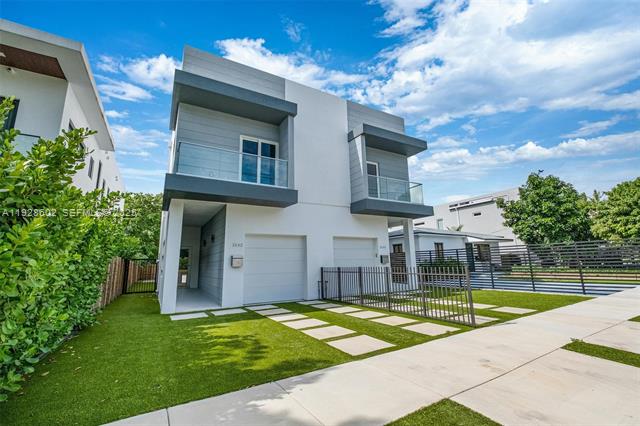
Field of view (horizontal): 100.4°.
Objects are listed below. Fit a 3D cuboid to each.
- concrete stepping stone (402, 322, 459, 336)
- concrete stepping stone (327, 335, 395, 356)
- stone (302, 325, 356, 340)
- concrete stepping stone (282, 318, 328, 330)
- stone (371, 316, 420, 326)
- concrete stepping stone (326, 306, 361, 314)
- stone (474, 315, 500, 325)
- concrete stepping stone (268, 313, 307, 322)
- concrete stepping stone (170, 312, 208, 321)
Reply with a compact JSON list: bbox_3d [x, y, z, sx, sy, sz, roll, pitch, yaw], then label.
[{"bbox_3d":[2.219,2.343,5.343,0.832,0.050,0.796,5,-13,-29],"label":"concrete stepping stone"},{"bbox_3d":[0.664,2.209,4.436,0.832,0.050,0.796,5,-13,-29],"label":"concrete stepping stone"},{"bbox_3d":[0.153,2.397,5.331,0.832,0.050,0.796,5,-13,-29],"label":"stone"},{"bbox_3d":[-0.332,2.569,6.141,0.832,0.050,0.796,5,-13,-29],"label":"concrete stepping stone"},{"bbox_3d":[1.716,2.526,6.210,0.832,0.050,0.796,5,-13,-29],"label":"stone"},{"bbox_3d":[0.729,2.876,7.864,0.832,0.050,0.796,5,-13,-29],"label":"concrete stepping stone"},{"bbox_3d":[3.539,2.456,6.108,0.832,0.050,0.796,5,-13,-29],"label":"stone"},{"bbox_3d":[-0.849,2.749,6.992,0.832,0.050,0.796,5,-13,-29],"label":"concrete stepping stone"},{"bbox_3d":[-3.693,2.927,7.504,0.884,0.050,0.845,5,-13,-29],"label":"concrete stepping stone"}]

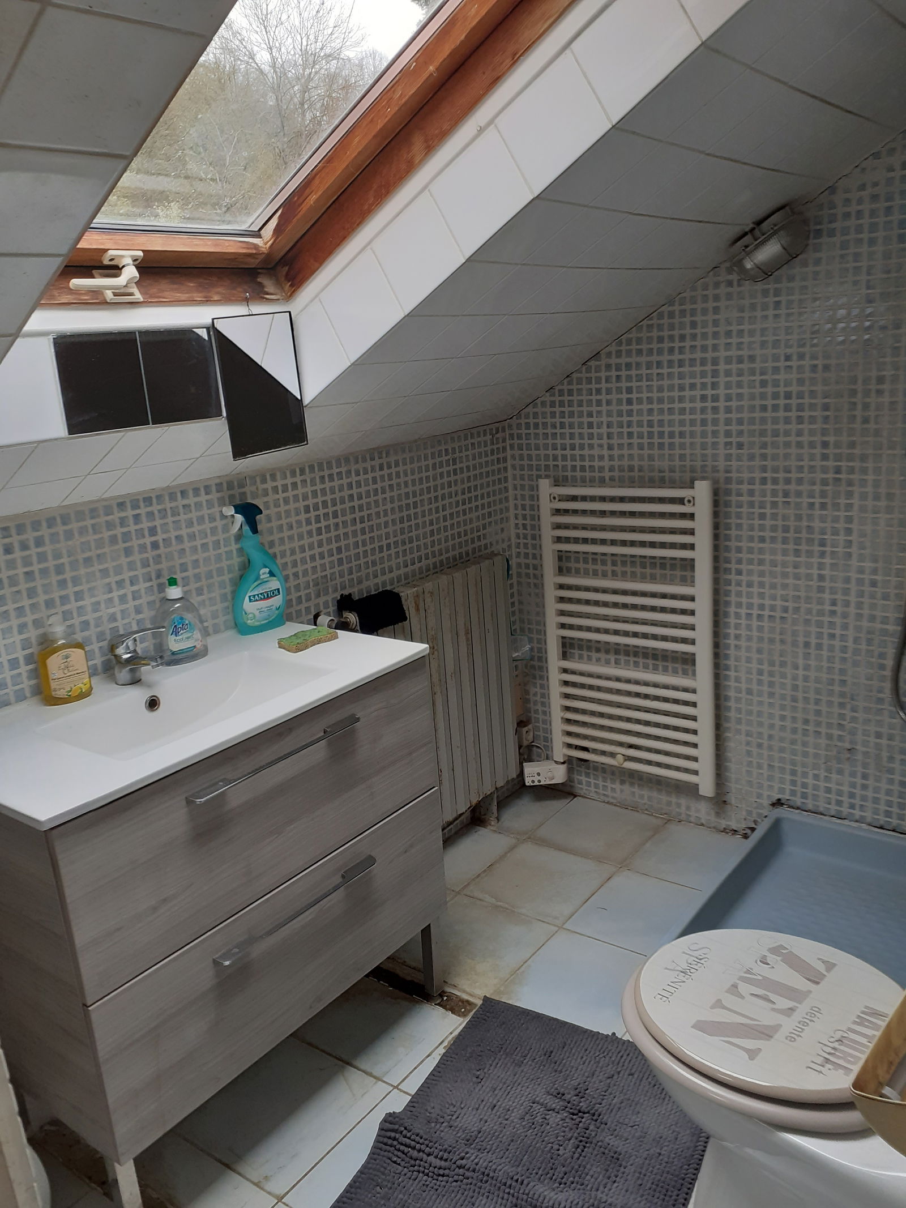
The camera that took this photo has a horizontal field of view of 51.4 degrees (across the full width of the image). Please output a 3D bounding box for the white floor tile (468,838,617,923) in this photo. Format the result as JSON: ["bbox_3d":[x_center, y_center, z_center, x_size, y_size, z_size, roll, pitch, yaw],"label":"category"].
[{"bbox_3d":[0.226,0.724,2.454,0.305,0.010,0.305,7,19,37],"label":"white floor tile"}]

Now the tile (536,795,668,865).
[{"bbox_3d":[0.406,0.647,2.686,0.302,0.010,0.297,7,19,37],"label":"tile"}]

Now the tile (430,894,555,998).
[{"bbox_3d":[0.043,0.800,2.223,0.305,0.010,0.297,7,19,37],"label":"tile"}]

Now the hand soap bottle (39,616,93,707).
[{"bbox_3d":[-0.685,0.095,1.651,0.075,0.153,0.048,-15,18,-33],"label":"hand soap bottle"}]

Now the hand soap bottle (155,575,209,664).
[{"bbox_3d":[-0.539,0.027,1.835,0.101,0.167,0.054,-15,18,-33],"label":"hand soap bottle"}]

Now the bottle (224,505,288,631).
[{"bbox_3d":[-0.422,-0.079,1.979,0.107,0.278,0.054,-15,18,-33],"label":"bottle"}]

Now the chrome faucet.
[{"bbox_3d":[-0.562,0.092,1.696,0.156,0.116,0.048,7,19,37],"label":"chrome faucet"}]

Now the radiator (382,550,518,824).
[{"bbox_3d":[-0.032,0.282,2.527,0.067,0.716,0.616,7,19,37],"label":"radiator"}]

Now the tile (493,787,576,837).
[{"bbox_3d":[0.210,0.624,2.834,0.186,0.010,0.297,7,19,37],"label":"tile"}]

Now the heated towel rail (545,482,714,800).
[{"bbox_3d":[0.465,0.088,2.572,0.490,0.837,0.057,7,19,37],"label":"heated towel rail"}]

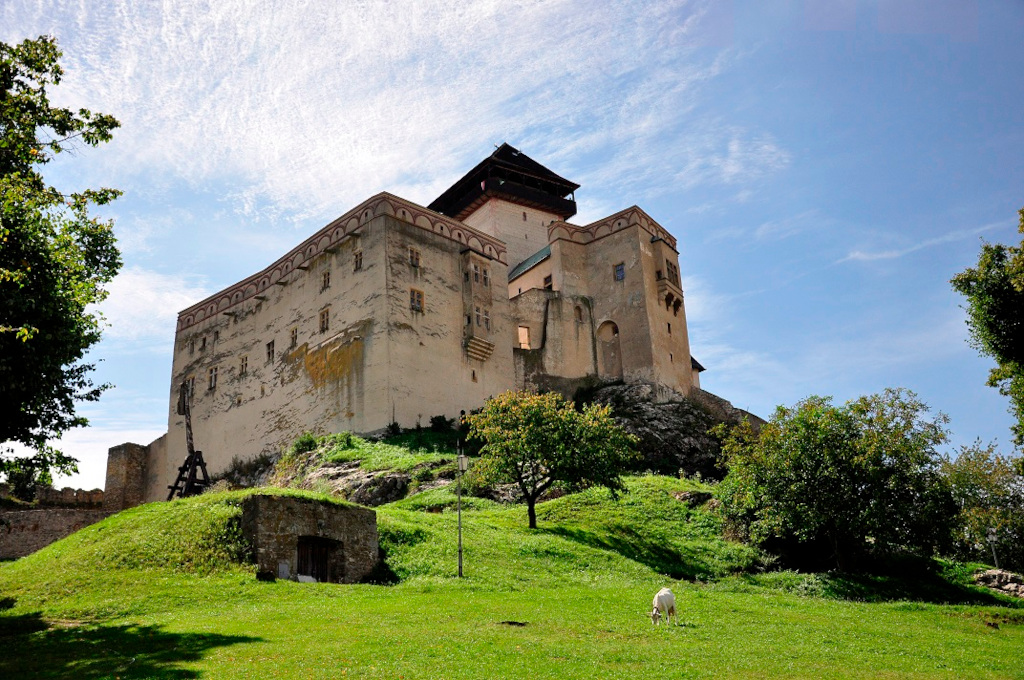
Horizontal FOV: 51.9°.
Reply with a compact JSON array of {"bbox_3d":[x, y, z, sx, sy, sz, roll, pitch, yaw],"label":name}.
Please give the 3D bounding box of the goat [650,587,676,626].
[{"bbox_3d":[2.837,4.990,19.680,0.360,0.740,1.050,-9,-17,26],"label":"goat"}]

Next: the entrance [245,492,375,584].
[{"bbox_3d":[-8.103,7.878,41.204,2.100,3.200,5.700,-15,-21,41],"label":"entrance"}]

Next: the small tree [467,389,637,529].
[{"bbox_3d":[1.866,5.644,49.645,7.900,6.300,7.400,-2,-15,0],"label":"small tree"}]

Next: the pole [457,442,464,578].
[{"bbox_3d":[-1.884,6.237,38.452,0.320,5.000,0.320,-2,-15,0],"label":"pole"}]

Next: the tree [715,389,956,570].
[{"bbox_3d":[11.963,5.196,38.870,8.600,6.600,8.000,-6,-16,17],"label":"tree"}]

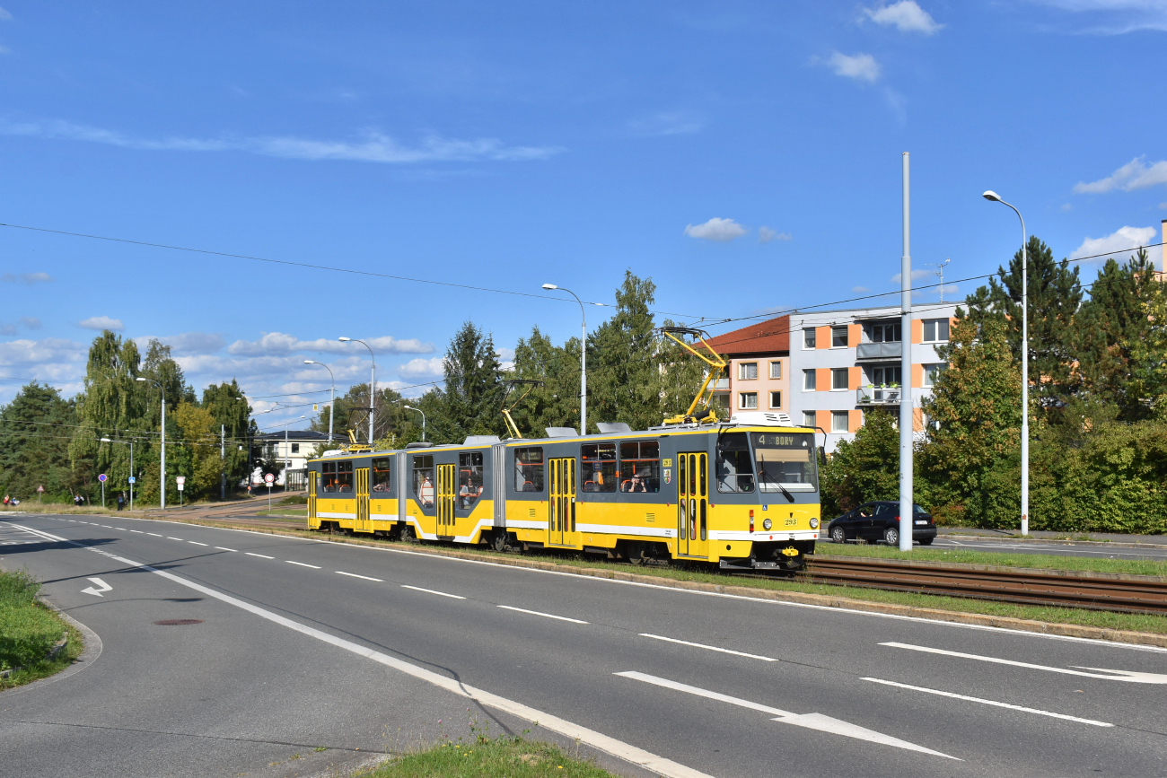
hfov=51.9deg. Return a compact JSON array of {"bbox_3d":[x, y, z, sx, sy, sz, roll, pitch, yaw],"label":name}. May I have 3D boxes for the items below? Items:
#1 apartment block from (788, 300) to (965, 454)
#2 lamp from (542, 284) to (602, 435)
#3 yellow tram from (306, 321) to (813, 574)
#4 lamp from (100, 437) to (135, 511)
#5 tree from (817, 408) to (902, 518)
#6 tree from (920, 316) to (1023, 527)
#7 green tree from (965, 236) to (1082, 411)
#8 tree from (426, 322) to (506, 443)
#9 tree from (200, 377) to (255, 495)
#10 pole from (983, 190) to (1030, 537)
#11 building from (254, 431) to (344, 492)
[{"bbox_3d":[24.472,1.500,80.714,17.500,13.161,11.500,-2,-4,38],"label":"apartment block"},{"bbox_3d":[-0.909,0.759,57.973,2.420,11.548,0.400,2,-4,-29],"label":"lamp"},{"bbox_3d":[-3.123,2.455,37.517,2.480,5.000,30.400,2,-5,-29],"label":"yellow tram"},{"bbox_3d":[-41.054,7.527,105.469,2.670,6.383,0.400,1,-3,-25],"label":"lamp"},{"bbox_3d":[13.106,3.778,57.000,4.100,5.598,4.100,0,-3,0],"label":"tree"},{"bbox_3d":[17.162,1.506,53.000,4.600,9.481,4.600,0,-3,0],"label":"tree"},{"bbox_3d":[22.005,-0.387,60.000,6.000,14.477,6.000,0,-3,0],"label":"green tree"},{"bbox_3d":[-10.451,2.391,107.000,7.200,16.708,7.000,0,-3,0],"label":"tree"},{"bbox_3d":[-40.909,5.610,138.000,6.200,13.402,6.200,0,-3,0],"label":"tree"},{"bbox_3d":[15.132,-0.878,43.005,2.270,12.359,0.400,2,-4,-29],"label":"pole"},{"bbox_3d":[-38.817,9.472,165.000,13.000,7.484,10.000,1,-3,-14],"label":"building"}]

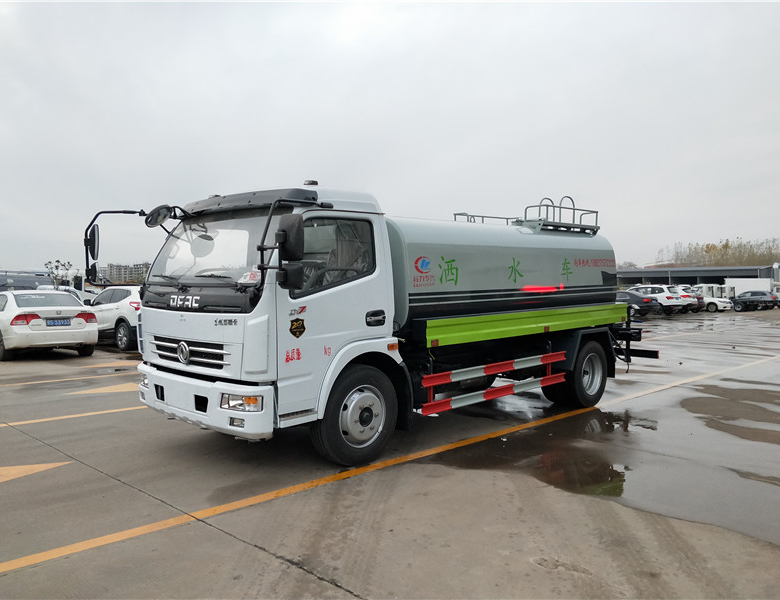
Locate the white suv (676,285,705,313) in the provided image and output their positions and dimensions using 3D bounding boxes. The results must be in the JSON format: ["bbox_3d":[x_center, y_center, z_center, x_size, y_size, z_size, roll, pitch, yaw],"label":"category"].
[{"bbox_3d":[17.744,-0.009,38.065,1.840,1.710,4.600,-1,1,-43],"label":"white suv"}]

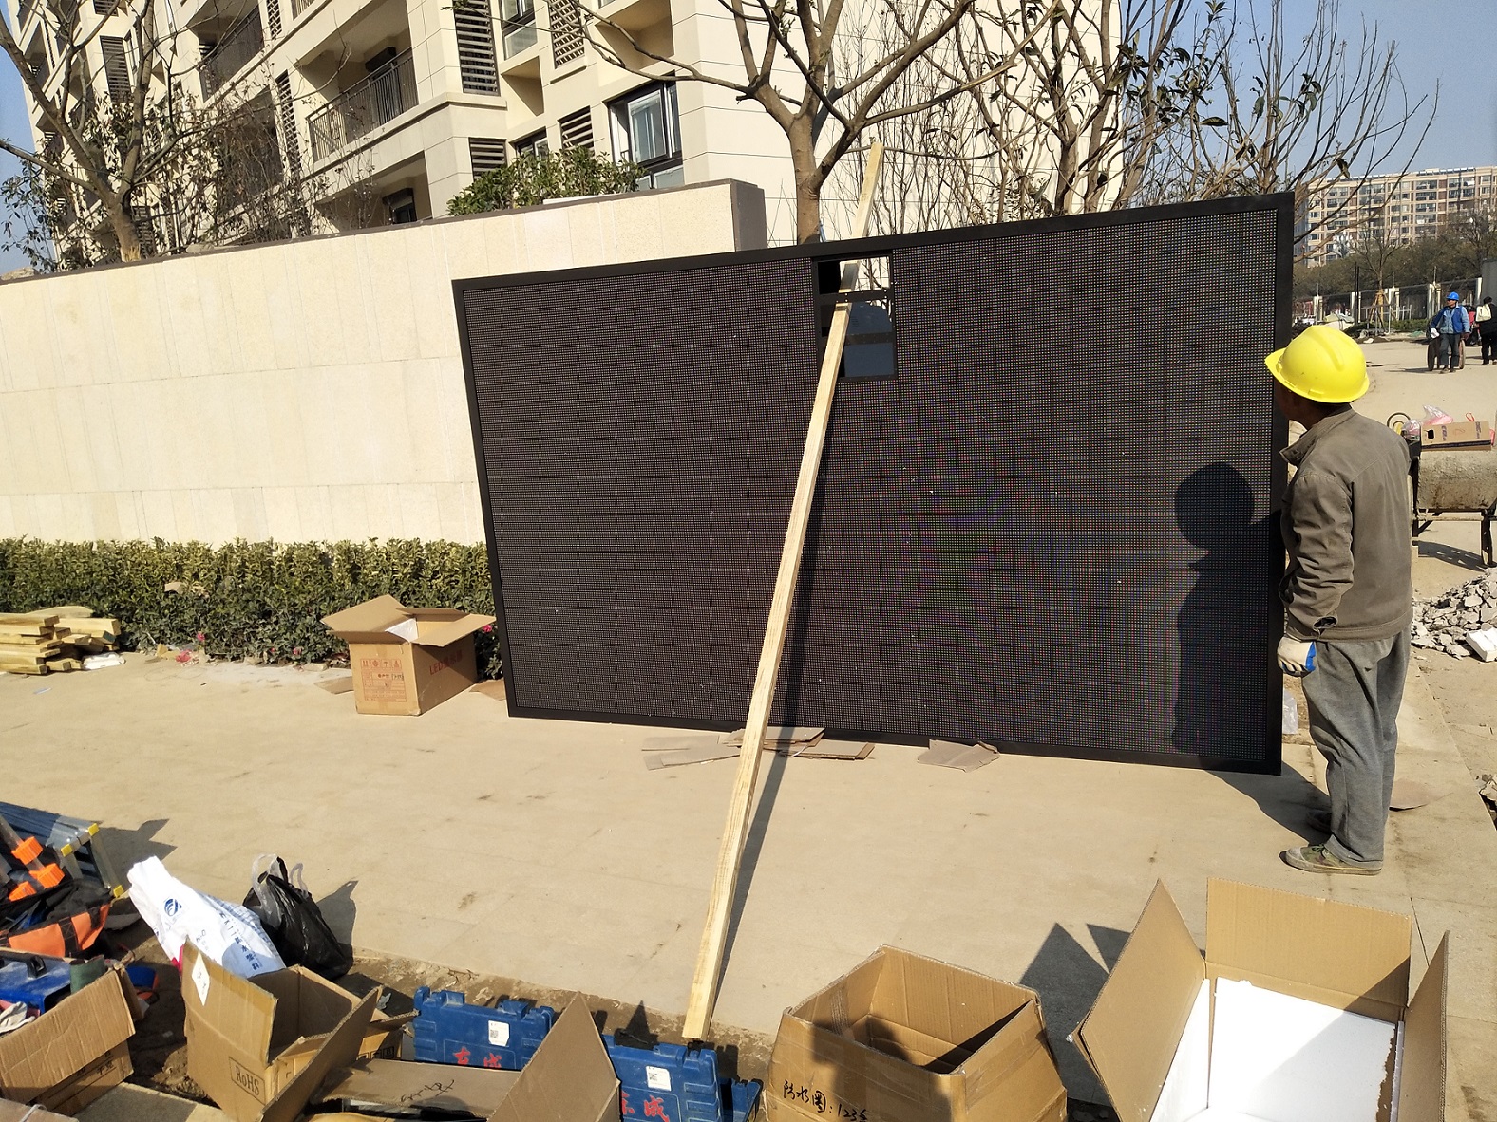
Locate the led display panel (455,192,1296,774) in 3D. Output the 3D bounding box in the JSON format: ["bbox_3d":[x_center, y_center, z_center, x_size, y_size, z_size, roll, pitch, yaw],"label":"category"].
[{"bbox_3d":[0.339,-0.239,4.533,3.300,2.010,0.120,1,13,22],"label":"led display panel"}]

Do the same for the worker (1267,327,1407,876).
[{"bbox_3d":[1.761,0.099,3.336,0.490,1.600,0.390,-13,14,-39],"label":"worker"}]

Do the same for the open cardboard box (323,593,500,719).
[{"bbox_3d":[-1.678,0.468,5.712,0.650,0.460,0.750,-1,11,19],"label":"open cardboard box"}]

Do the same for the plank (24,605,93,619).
[{"bbox_3d":[-4.474,0.344,7.272,0.600,0.050,0.180,0,11,24],"label":"plank"}]

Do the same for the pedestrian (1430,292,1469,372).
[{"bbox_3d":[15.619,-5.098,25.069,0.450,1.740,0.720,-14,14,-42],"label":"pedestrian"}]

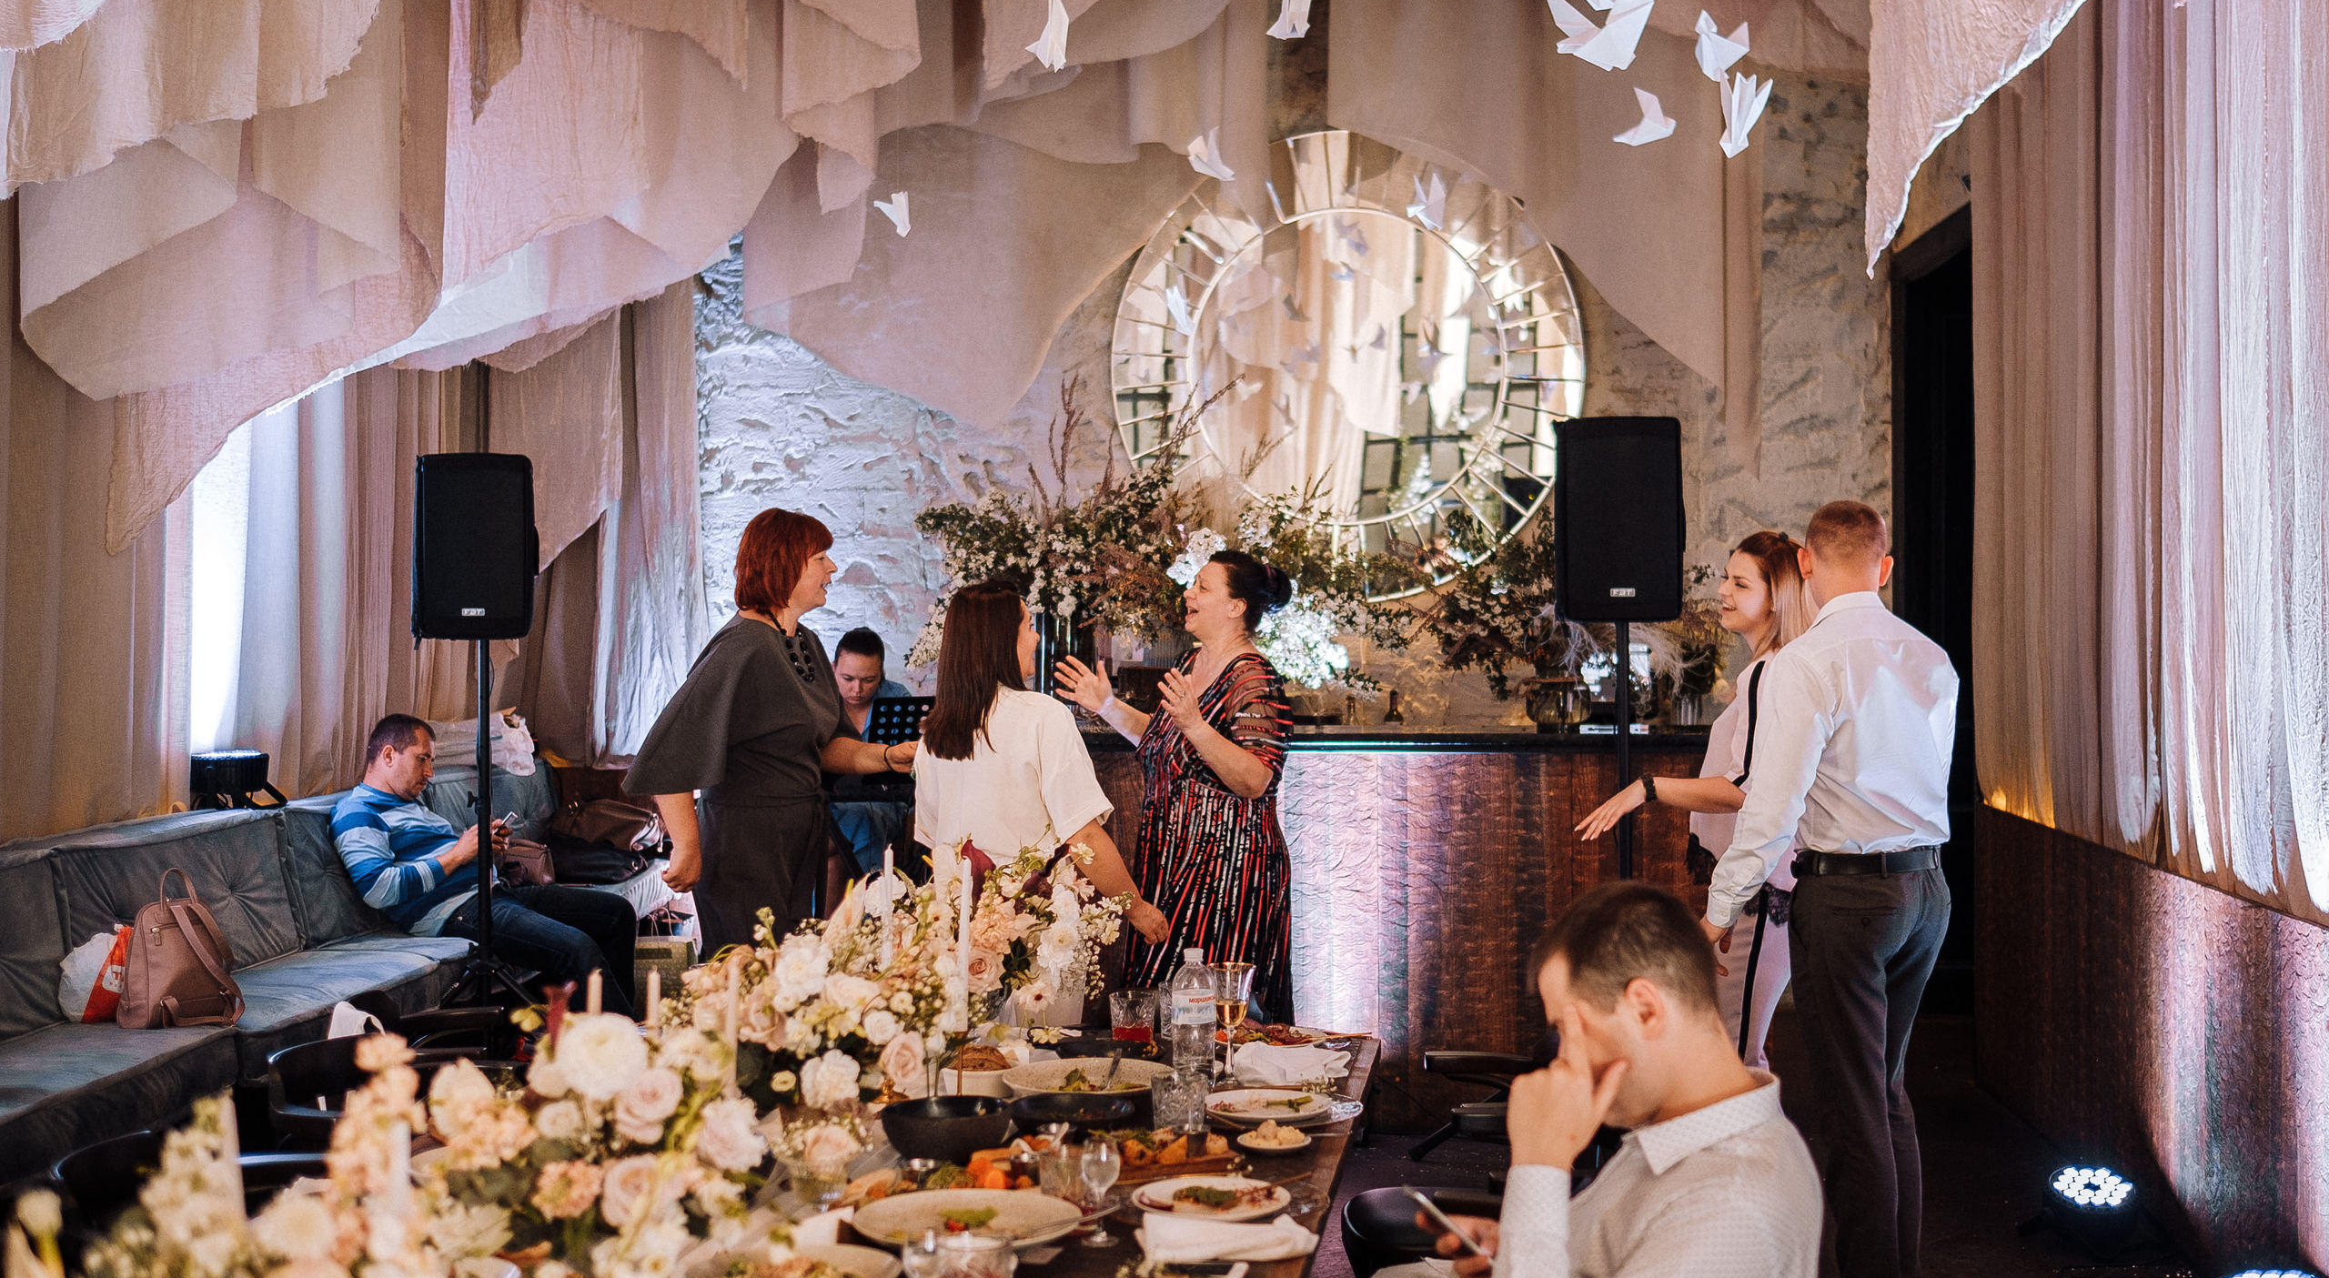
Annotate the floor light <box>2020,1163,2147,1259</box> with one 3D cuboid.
[{"bbox_3d":[2.240,1.368,5.489,0.310,0.165,0.240,1,2,35],"label":"floor light"}]

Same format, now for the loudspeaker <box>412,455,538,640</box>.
[{"bbox_3d":[-2.069,-0.275,6.825,0.335,0.545,0.320,-1,2,-19],"label":"loudspeaker"}]

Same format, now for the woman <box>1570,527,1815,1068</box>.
[{"bbox_3d":[1.219,0.606,5.168,0.570,1.710,0.450,0,2,4],"label":"woman"}]

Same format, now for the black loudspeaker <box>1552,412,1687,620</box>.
[{"bbox_3d":[1.263,-0.325,6.244,0.340,0.545,0.320,0,2,2],"label":"black loudspeaker"}]

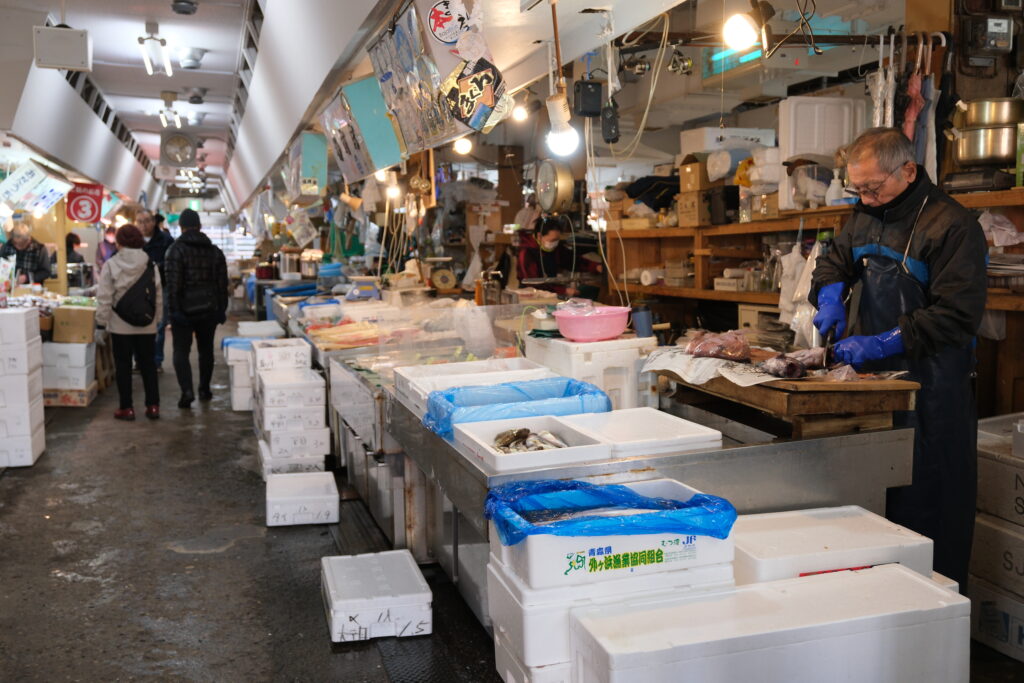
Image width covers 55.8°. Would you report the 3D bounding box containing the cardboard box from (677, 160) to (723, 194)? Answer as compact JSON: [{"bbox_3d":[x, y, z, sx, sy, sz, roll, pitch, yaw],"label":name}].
[{"bbox_3d":[1.227,-1.044,6.195,0.190,0.178,0.250,-3,6,-17],"label":"cardboard box"}]

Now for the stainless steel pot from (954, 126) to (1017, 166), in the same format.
[{"bbox_3d":[1.905,-0.780,3.880,0.245,0.155,0.245,-1,6,0],"label":"stainless steel pot"}]

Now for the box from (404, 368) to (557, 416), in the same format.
[{"bbox_3d":[-0.100,0.200,3.750,0.540,0.100,0.360,-3,6,-23],"label":"box"}]

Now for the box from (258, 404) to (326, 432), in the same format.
[{"bbox_3d":[-1.421,0.453,6.250,0.370,0.147,0.520,-3,6,-16],"label":"box"}]

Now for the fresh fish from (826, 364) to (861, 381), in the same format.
[{"bbox_3d":[1.032,0.093,3.026,0.100,0.045,0.070,-3,6,-17],"label":"fresh fish"}]

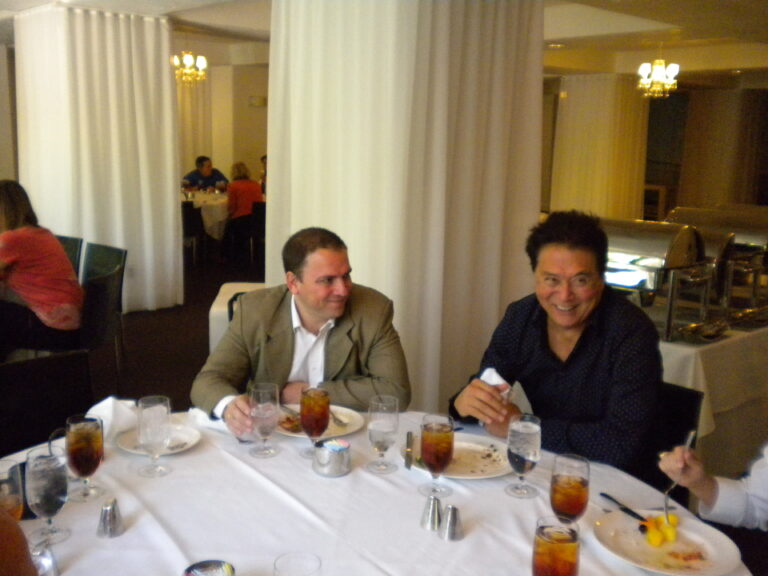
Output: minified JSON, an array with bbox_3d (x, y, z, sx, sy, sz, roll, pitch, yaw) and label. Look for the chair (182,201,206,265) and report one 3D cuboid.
[{"bbox_3d":[-2.547,-0.711,9.779,0.470,0.800,0.520,3,10,8],"label":"chair"}]

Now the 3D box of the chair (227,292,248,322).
[{"bbox_3d":[-0.523,0.402,3.877,0.460,0.820,0.550,1,10,-6],"label":"chair"}]

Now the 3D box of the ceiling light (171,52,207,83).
[{"bbox_3d":[-2.285,-2.578,9.100,0.450,0.410,0.450,2,10,0],"label":"ceiling light"}]

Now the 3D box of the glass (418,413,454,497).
[{"bbox_3d":[0.117,0.369,1.717,0.076,0.167,0.076,1,10,0],"label":"glass"}]

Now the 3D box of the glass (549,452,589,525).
[{"bbox_3d":[0.354,0.408,1.485,0.074,0.165,0.074,2,10,0],"label":"glass"}]

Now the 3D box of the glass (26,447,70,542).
[{"bbox_3d":[-0.637,0.393,1.473,0.076,0.168,0.076,1,10,0],"label":"glass"}]

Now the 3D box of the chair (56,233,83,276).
[{"bbox_3d":[-2.440,0.077,5.397,0.460,0.820,0.560,6,11,24],"label":"chair"}]

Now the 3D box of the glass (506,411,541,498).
[{"bbox_3d":[0.313,0.372,1.727,0.076,0.167,0.076,1,10,0],"label":"glass"}]

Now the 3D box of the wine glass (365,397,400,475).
[{"bbox_3d":[0.000,0.340,1.801,0.074,0.165,0.074,2,10,0],"label":"wine glass"}]

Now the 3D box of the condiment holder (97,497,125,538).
[{"bbox_3d":[-0.519,0.433,1.469,0.047,0.064,0.047,2,10,0],"label":"condiment holder"}]

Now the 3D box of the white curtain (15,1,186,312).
[{"bbox_3d":[-2.587,-1.114,7.040,1.000,2.560,1.000,11,14,44],"label":"white curtain"}]

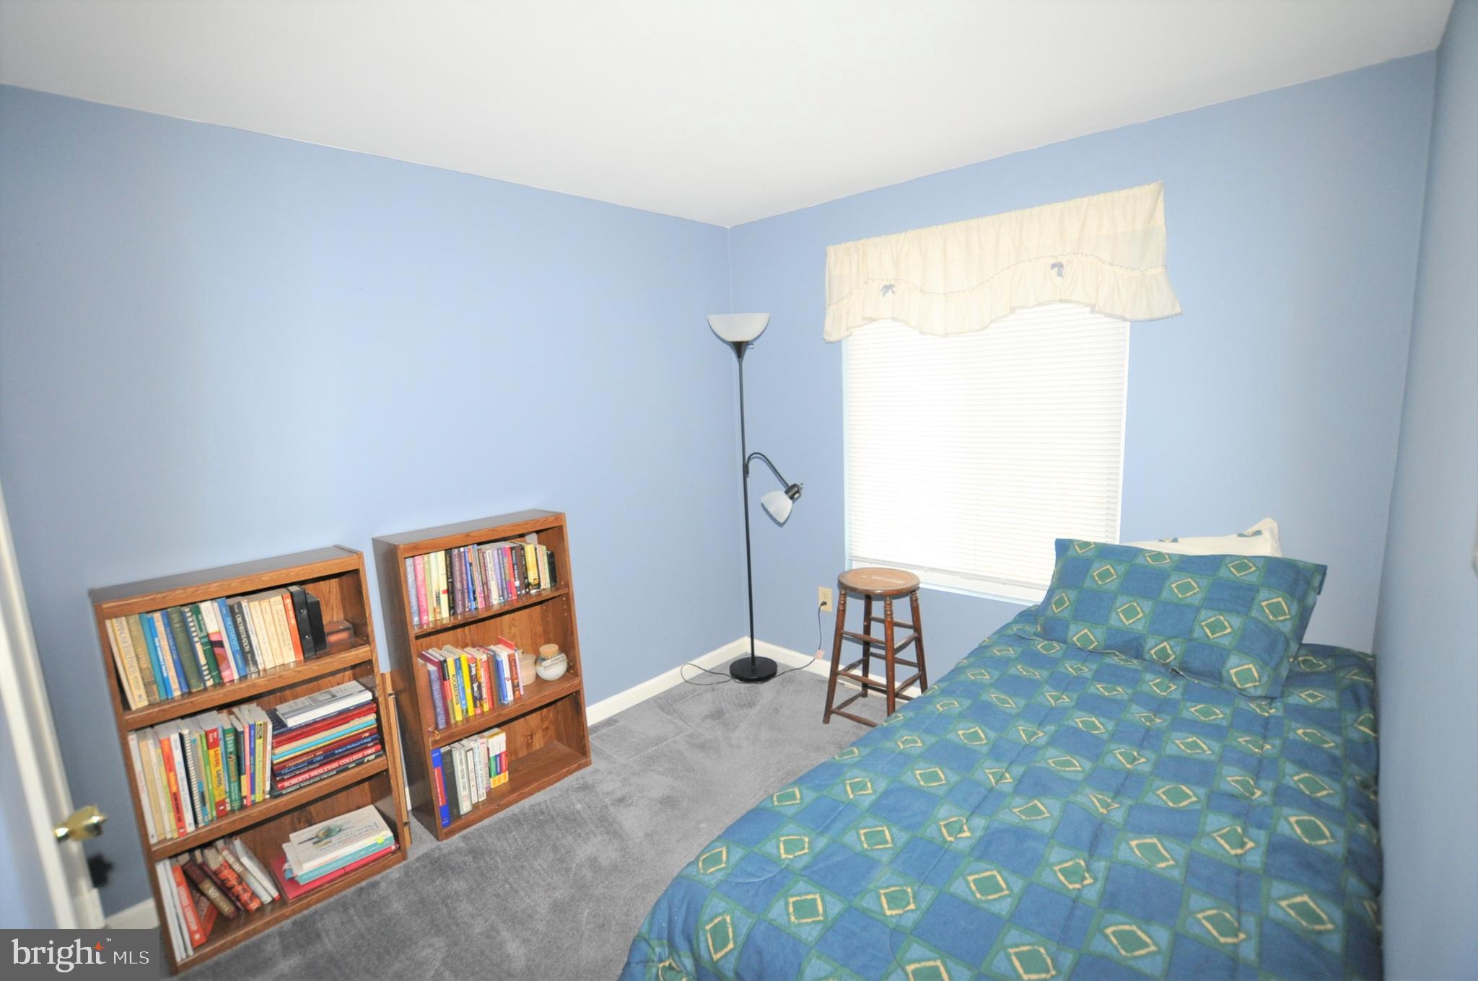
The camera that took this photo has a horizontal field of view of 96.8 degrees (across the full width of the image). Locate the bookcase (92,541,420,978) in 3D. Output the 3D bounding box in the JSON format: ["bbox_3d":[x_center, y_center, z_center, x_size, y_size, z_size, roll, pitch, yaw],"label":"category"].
[{"bbox_3d":[-1.433,0.754,1.987,0.240,1.049,0.599,7,14,43],"label":"bookcase"}]

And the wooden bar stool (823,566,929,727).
[{"bbox_3d":[0.605,0.711,2.889,0.352,0.658,0.352,7,14,42],"label":"wooden bar stool"}]

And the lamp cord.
[{"bbox_3d":[0.065,0.770,3.366,0.724,0.418,0.216,-2,10,0],"label":"lamp cord"}]

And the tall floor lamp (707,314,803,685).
[{"bbox_3d":[0.104,0.077,3.258,0.461,1.814,0.301,7,14,42],"label":"tall floor lamp"}]

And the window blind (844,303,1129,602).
[{"bbox_3d":[0.931,-0.250,2.687,1.142,1.335,0.047,7,14,42],"label":"window blind"}]

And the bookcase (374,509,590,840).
[{"bbox_3d":[-0.934,0.646,2.480,0.244,1.049,0.607,7,14,43],"label":"bookcase"}]

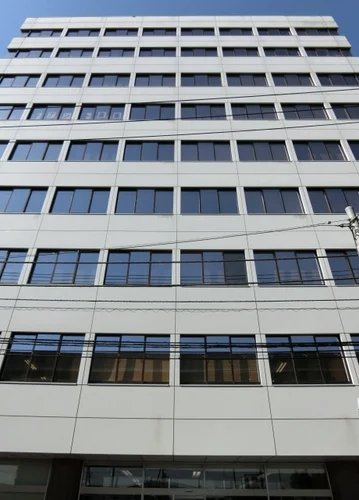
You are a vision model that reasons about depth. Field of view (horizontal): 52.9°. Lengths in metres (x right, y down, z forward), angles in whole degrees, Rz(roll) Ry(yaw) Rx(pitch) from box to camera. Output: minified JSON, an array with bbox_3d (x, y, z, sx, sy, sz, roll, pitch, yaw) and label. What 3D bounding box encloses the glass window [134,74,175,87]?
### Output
[{"bbox_3d":[-1.492,-10.636,22.843,2.546,1.707,0.200,0,-38,0],"label":"glass window"}]

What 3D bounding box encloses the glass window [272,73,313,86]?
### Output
[{"bbox_3d":[7.148,-10.632,22.786,2.546,1.707,0.200,0,-38,0],"label":"glass window"}]

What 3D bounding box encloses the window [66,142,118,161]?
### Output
[{"bbox_3d":[-4.546,-5.196,19.143,2.664,1.772,0.150,0,-38,0],"label":"window"}]

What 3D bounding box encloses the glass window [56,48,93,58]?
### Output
[{"bbox_3d":[-7.049,-13.292,24.433,2.440,1.650,0.150,0,-38,0],"label":"glass window"}]

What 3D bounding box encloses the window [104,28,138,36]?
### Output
[{"bbox_3d":[-4.487,-16.814,28.108,2.624,1.671,0.150,0,-38,0],"label":"window"}]

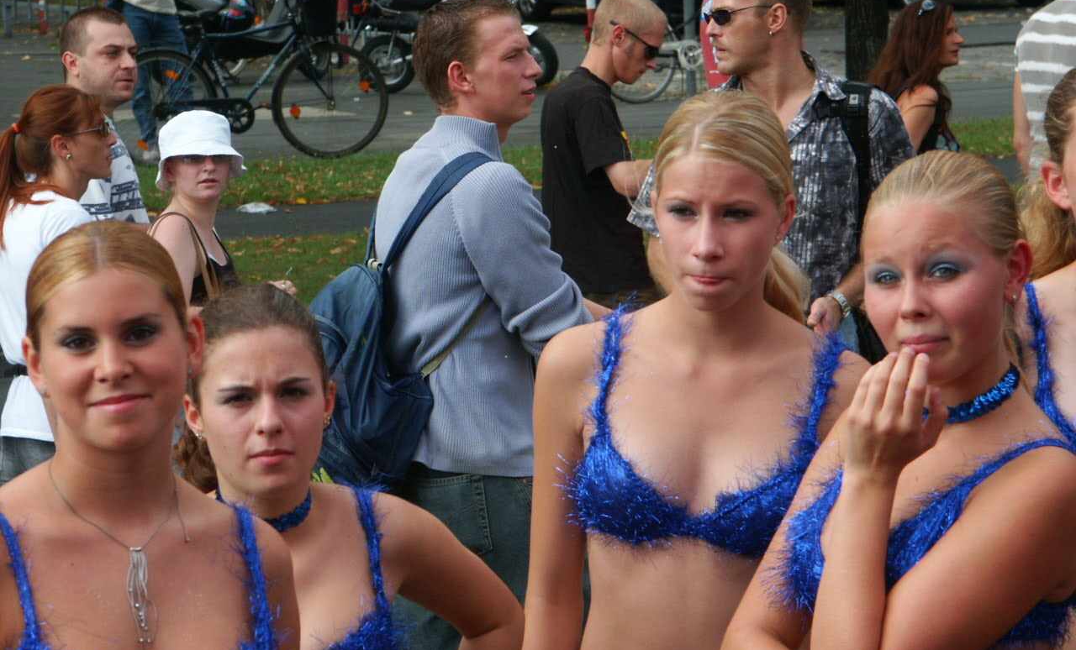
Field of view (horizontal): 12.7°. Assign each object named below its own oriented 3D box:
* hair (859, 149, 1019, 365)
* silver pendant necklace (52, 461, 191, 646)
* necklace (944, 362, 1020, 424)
[{"bbox_3d":[0.411,-0.070,4.920,0.170,0.220,0.210,-3,6,25],"label":"hair"},{"bbox_3d":[-0.416,0.228,4.820,0.142,0.200,0.140,-2,3,-6],"label":"silver pendant necklace"},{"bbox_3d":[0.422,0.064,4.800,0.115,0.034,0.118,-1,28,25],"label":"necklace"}]

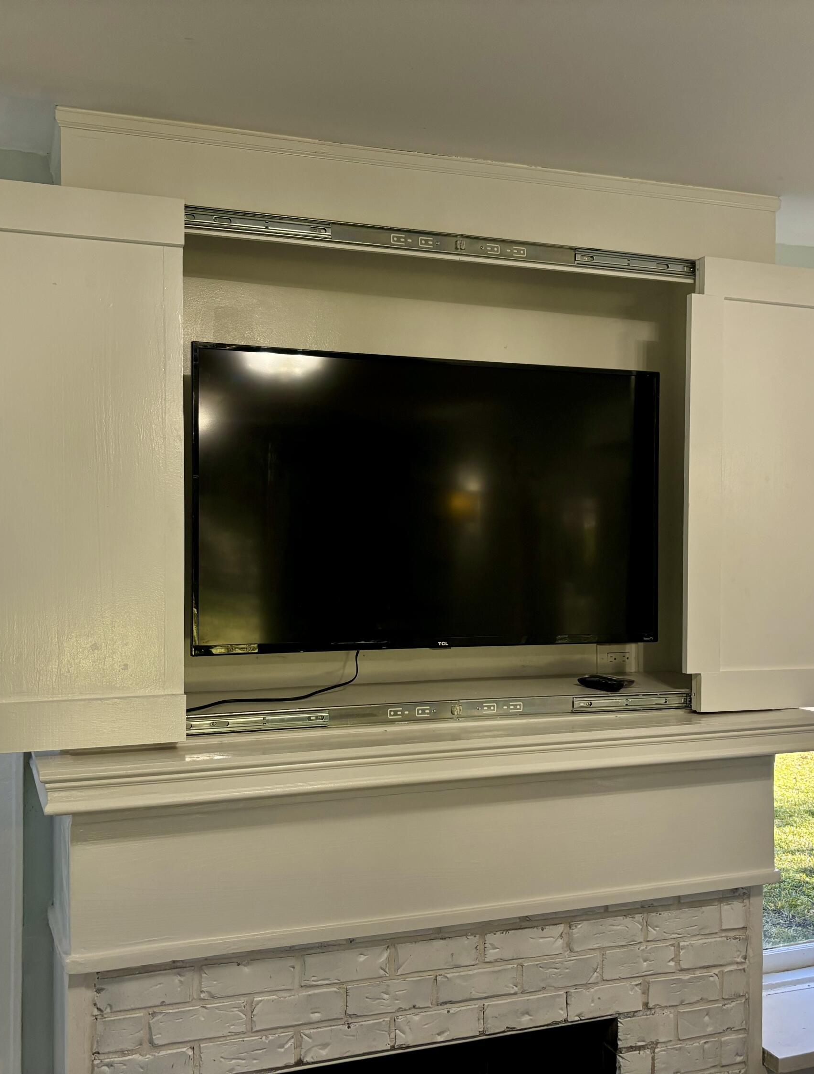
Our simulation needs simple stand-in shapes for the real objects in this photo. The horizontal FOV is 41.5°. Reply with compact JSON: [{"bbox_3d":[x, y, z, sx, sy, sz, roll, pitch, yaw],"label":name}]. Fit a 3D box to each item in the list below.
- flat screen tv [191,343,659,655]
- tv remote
[{"bbox_3d":[0.079,-0.081,2.688,1.235,0.715,0.070,0,0,-20],"label":"flat screen tv"},{"bbox_3d":[0.485,0.364,2.670,0.050,0.022,0.160,0,0,-16],"label":"tv remote"}]

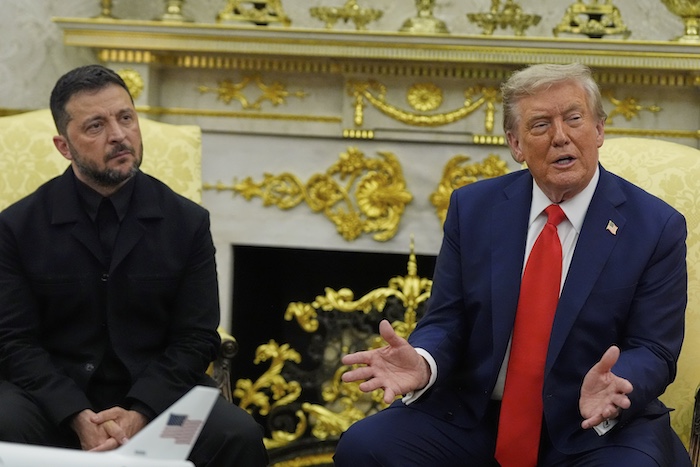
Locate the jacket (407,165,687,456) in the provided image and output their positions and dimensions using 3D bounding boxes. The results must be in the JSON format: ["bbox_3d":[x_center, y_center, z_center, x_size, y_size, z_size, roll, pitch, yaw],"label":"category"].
[{"bbox_3d":[0.396,0.149,3.400,0.550,0.590,0.420,4,6,21],"label":"jacket"}]

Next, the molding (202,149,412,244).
[{"bbox_3d":[-0.122,-0.114,4.980,0.610,0.265,0.050,3,5,8],"label":"molding"}]

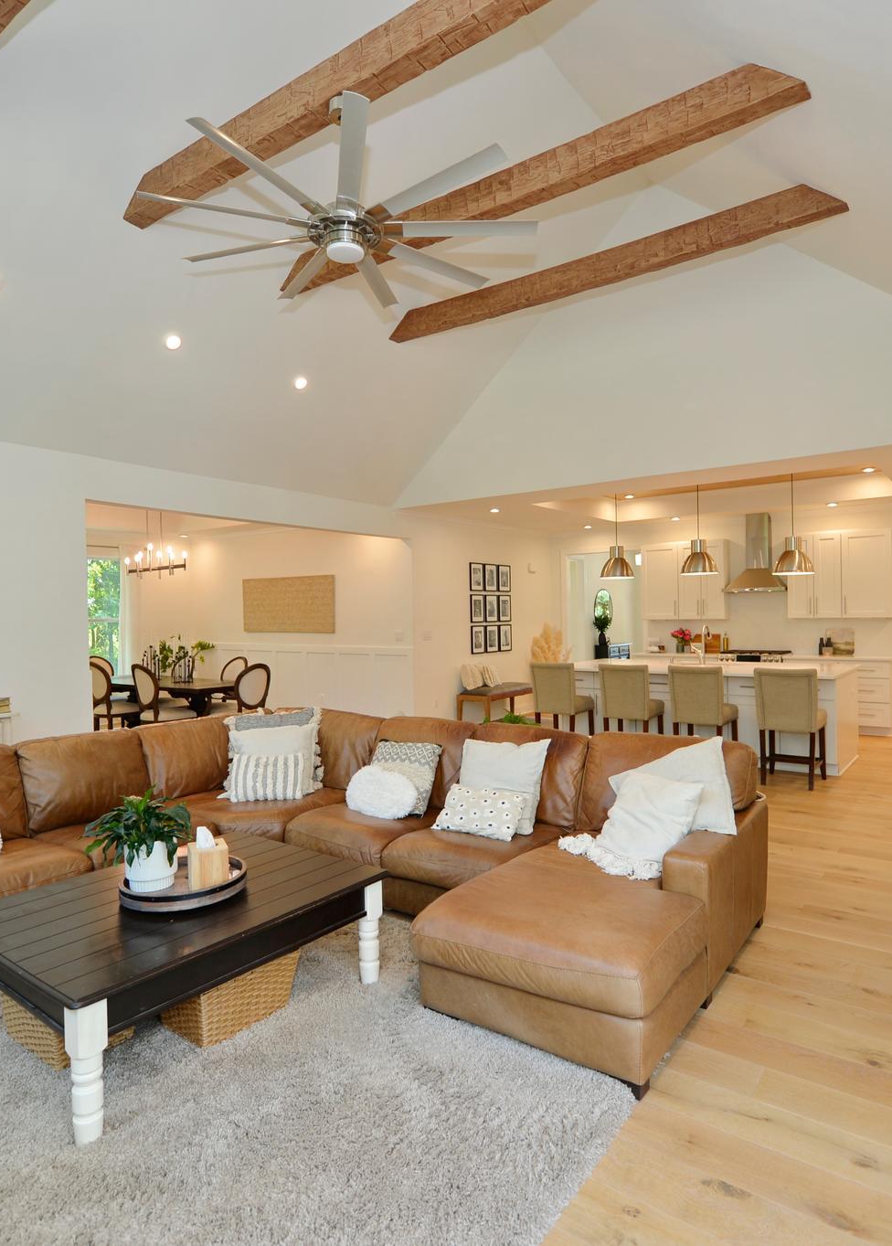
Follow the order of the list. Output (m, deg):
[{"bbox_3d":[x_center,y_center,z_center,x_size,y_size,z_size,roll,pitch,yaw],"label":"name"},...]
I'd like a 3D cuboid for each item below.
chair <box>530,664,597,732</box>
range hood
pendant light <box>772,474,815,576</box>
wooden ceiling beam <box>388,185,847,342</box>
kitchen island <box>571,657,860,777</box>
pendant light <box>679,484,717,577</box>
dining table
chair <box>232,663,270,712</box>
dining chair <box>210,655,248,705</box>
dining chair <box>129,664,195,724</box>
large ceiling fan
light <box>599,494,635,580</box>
[{"bbox_3d":[1.216,0.907,7.590,0.485,1.000,0.560,-1,1,36],"label":"chair"},{"bbox_3d":[4.101,-0.919,9.521,0.770,1.000,0.500,-1,1,36],"label":"range hood"},{"bbox_3d":[3.315,-0.991,6.950,0.360,1.060,0.360,-1,0,37],"label":"pendant light"},{"bbox_3d":[0.987,-2.582,5.392,3.510,0.190,0.122,-1,1,36],"label":"wooden ceiling beam"},{"bbox_3d":[2.635,0.918,7.545,2.780,0.915,1.550,-1,0,37],"label":"kitchen island"},{"bbox_3d":[2.602,-1.001,7.489,0.360,1.009,0.360,-1,0,37],"label":"pendant light"},{"bbox_3d":[-3.379,1.103,8.862,2.200,0.760,0.920,-1,1,36],"label":"dining table"},{"bbox_3d":[-2.333,0.976,8.160,0.590,0.990,0.510,-1,1,36],"label":"chair"},{"bbox_3d":[-3.111,0.991,10.034,0.500,1.000,0.580,-1,0,37],"label":"dining chair"},{"bbox_3d":[-3.250,0.986,8.409,0.500,1.000,0.580,-1,0,37],"label":"dining chair"},{"bbox_3d":[-0.464,-2.045,3.366,1.770,0.720,1.770,-1,1,36],"label":"large ceiling fan"},{"bbox_3d":[1.931,-1.042,8.245,0.385,1.080,0.385,-1,1,36],"label":"light"}]

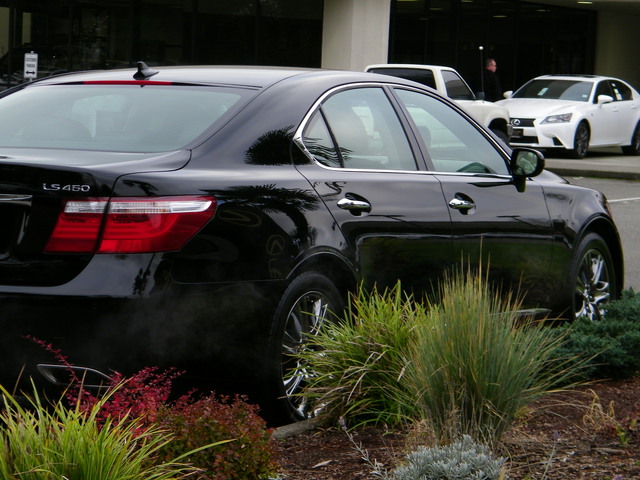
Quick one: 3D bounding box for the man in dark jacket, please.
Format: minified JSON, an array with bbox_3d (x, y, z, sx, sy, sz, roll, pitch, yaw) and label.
[{"bbox_3d":[3.150,-2.422,34.000,0.360,1.750,0.520,1,4,-6],"label":"man in dark jacket"}]

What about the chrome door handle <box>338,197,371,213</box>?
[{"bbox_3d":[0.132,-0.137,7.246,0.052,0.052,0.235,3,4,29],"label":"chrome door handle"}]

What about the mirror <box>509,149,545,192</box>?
[{"bbox_3d":[0.975,-0.325,8.714,0.180,0.205,0.140,3,4,29],"label":"mirror"}]

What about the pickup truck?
[{"bbox_3d":[1.518,-2.012,30.333,1.720,1.650,4.700,4,5,29],"label":"pickup truck"}]

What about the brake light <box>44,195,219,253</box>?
[{"bbox_3d":[-0.654,-0.058,6.427,0.450,0.190,0.420,3,4,29],"label":"brake light"}]

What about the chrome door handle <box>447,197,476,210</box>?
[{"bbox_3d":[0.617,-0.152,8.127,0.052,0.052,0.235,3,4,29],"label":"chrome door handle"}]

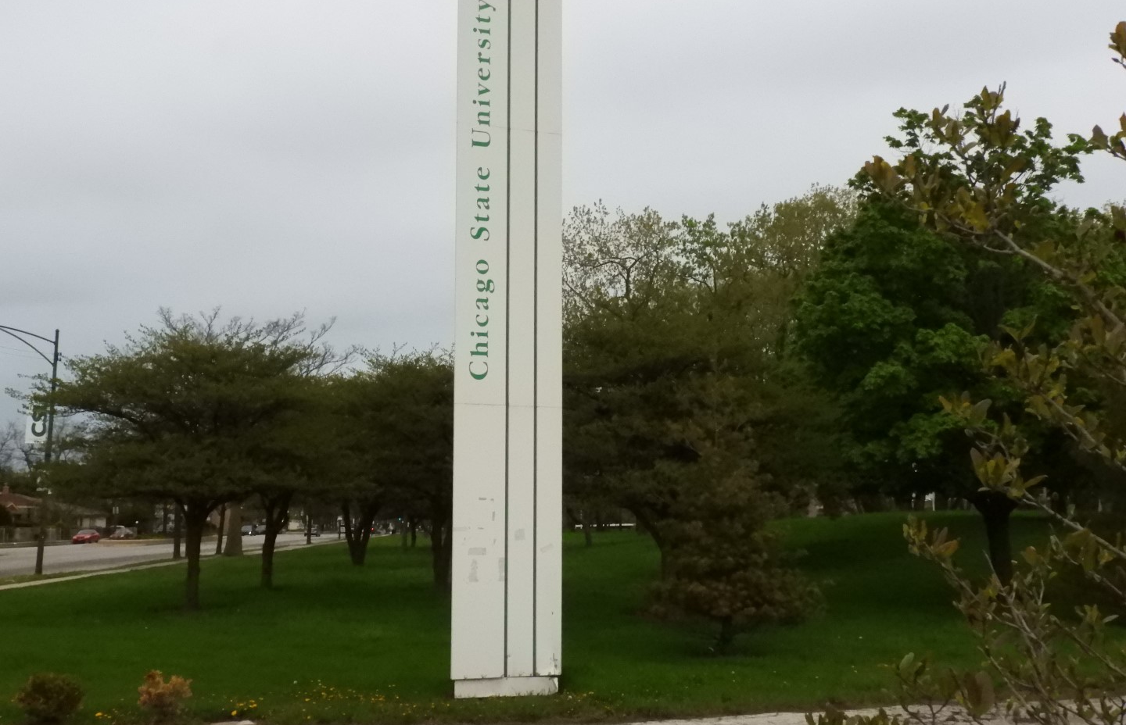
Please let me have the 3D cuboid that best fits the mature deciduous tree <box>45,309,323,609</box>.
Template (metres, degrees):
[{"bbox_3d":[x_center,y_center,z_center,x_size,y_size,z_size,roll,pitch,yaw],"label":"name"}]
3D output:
[{"bbox_3d":[-7.558,1.912,26.591,5.870,6.060,5.700,2,-7,-16],"label":"mature deciduous tree"}]

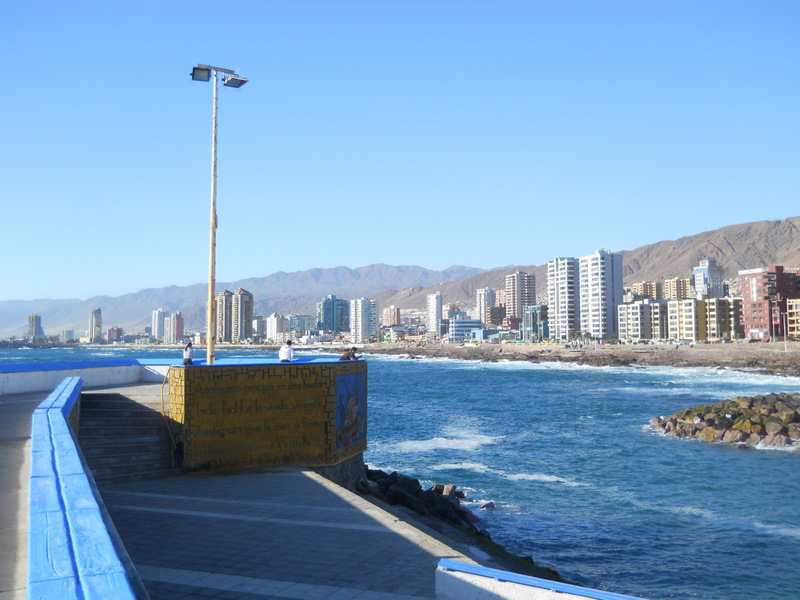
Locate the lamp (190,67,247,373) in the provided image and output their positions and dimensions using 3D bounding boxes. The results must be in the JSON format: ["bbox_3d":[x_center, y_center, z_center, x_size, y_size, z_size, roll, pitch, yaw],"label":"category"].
[{"bbox_3d":[-5.170,-2.000,24.100,1.550,9.400,0.550,2,-4,-35],"label":"lamp"}]

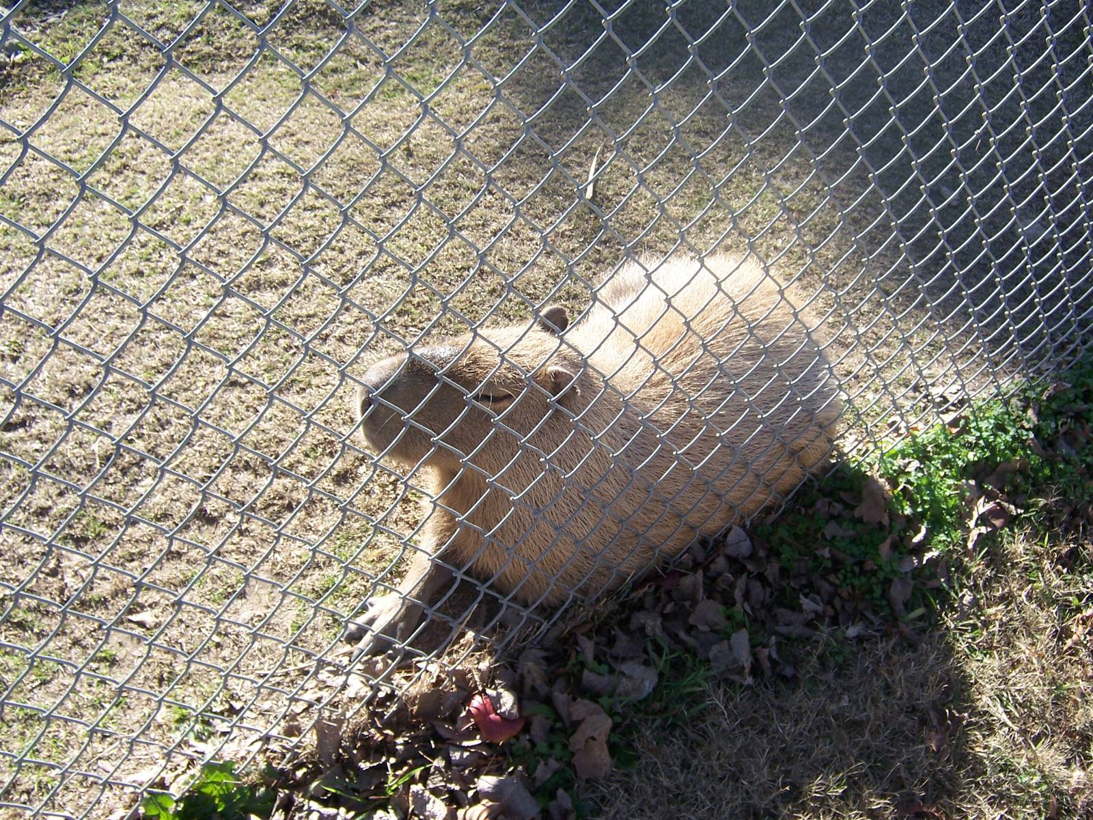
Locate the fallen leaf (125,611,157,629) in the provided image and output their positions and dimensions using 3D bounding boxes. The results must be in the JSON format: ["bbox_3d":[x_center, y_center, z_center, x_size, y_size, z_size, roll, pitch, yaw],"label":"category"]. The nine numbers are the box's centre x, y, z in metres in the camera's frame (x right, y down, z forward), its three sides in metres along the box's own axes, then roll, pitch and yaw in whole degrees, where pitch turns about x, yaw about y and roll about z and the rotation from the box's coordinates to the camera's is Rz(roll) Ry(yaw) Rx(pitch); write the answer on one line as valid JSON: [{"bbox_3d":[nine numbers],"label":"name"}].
[{"bbox_3d":[-0.509,0.264,1.590,0.036,0.013,0.022,-17,46,-26],"label":"fallen leaf"}]

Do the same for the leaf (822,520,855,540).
[{"bbox_3d":[0.412,0.169,1.779,0.044,0.014,0.030,7,41,-1],"label":"leaf"}]

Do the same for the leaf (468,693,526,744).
[{"bbox_3d":[-0.061,0.373,1.524,0.060,0.025,0.055,21,41,18],"label":"leaf"}]

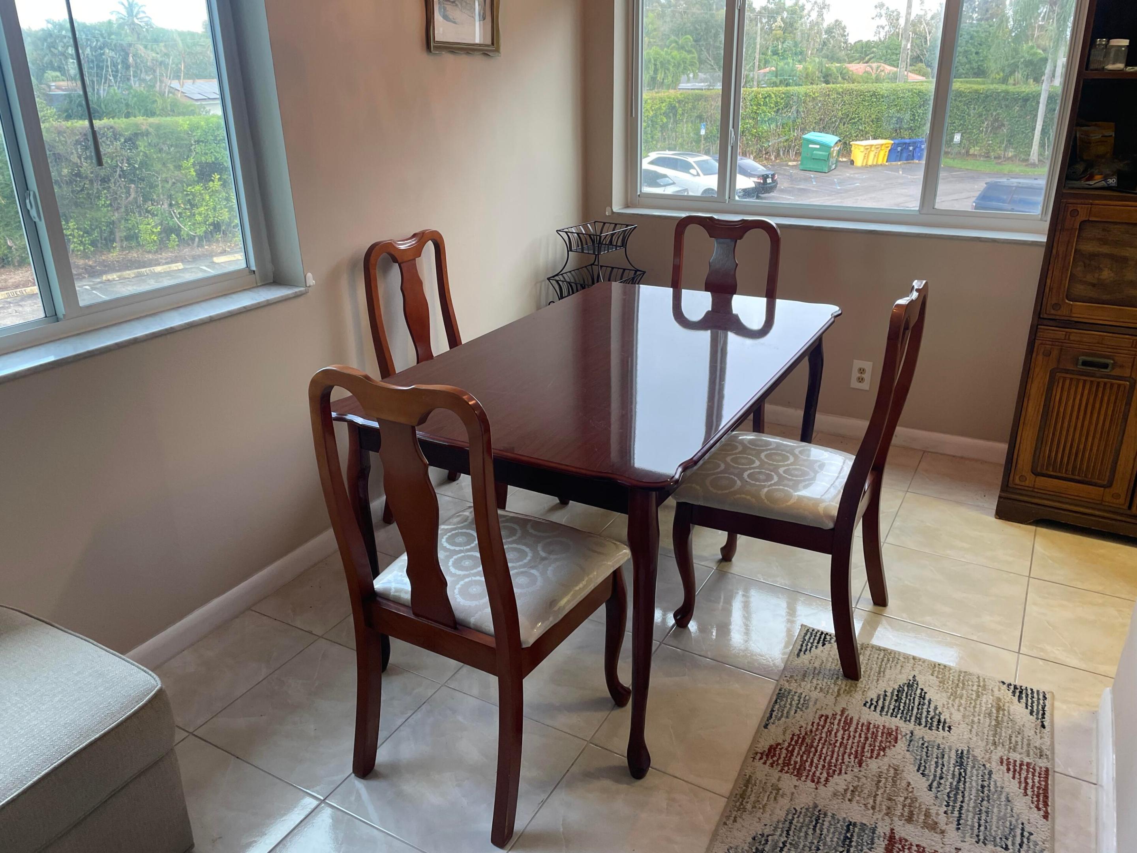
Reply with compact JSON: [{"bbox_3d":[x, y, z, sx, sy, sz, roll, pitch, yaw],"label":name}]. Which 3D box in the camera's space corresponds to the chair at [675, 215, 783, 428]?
[{"bbox_3d":[0.444,-0.198,3.002,0.452,0.987,0.542,10,25,25],"label":"chair"}]

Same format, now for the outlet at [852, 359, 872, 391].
[{"bbox_3d":[1.221,-0.213,3.556,0.077,0.122,0.006,12,25,27],"label":"outlet"}]

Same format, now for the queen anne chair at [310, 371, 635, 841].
[{"bbox_3d":[-0.173,0.279,1.866,0.452,0.987,0.542,12,25,27],"label":"queen anne chair"}]

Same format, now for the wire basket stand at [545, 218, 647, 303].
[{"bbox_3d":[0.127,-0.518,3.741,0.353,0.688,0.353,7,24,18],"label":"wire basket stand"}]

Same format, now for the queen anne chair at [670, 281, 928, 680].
[{"bbox_3d":[0.606,0.092,2.297,0.542,0.987,0.452,12,25,27],"label":"queen anne chair"}]

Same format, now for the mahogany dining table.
[{"bbox_3d":[0.150,0.136,2.500,0.890,0.759,1.475,12,25,27],"label":"mahogany dining table"}]

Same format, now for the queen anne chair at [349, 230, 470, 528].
[{"bbox_3d":[-0.323,-0.139,2.880,0.542,0.987,0.452,12,25,27],"label":"queen anne chair"}]

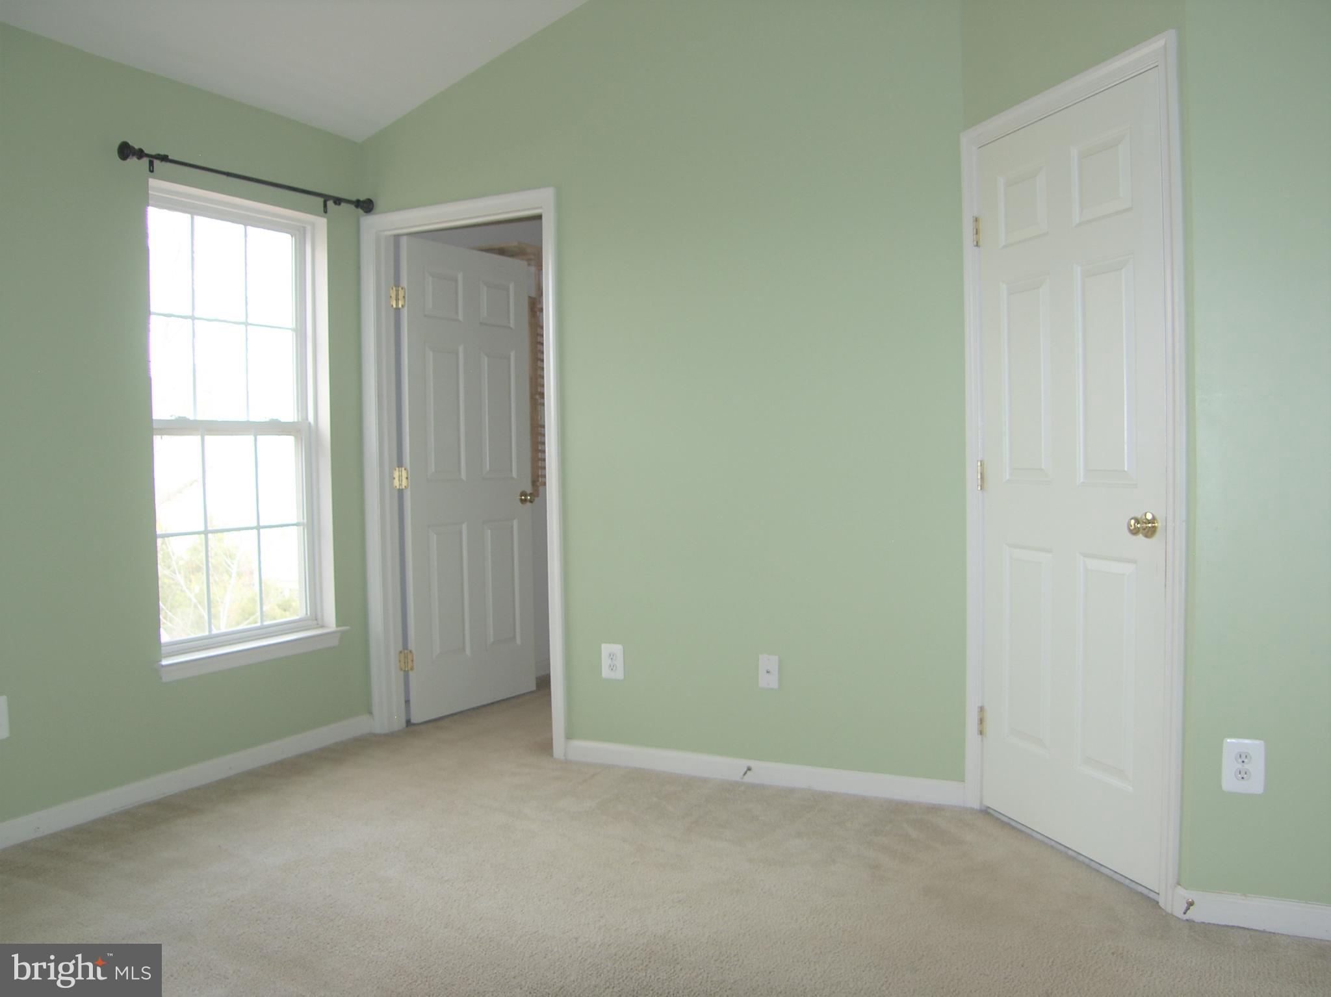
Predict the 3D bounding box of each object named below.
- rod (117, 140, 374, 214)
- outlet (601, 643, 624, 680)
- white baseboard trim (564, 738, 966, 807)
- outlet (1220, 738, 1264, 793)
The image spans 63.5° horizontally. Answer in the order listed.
[{"bbox_3d":[-1.462,-1.126,3.876,0.100,0.090,1.180,0,4,27],"label":"rod"},{"bbox_3d":[-0.193,0.593,3.901,0.088,0.127,0.010,0,2,28],"label":"outlet"},{"bbox_3d":[0.281,0.929,3.665,1.465,0.079,0.015,0,2,28],"label":"white baseboard trim"},{"bbox_3d":[1.309,0.607,2.437,0.086,0.126,0.010,0,2,28],"label":"outlet"}]

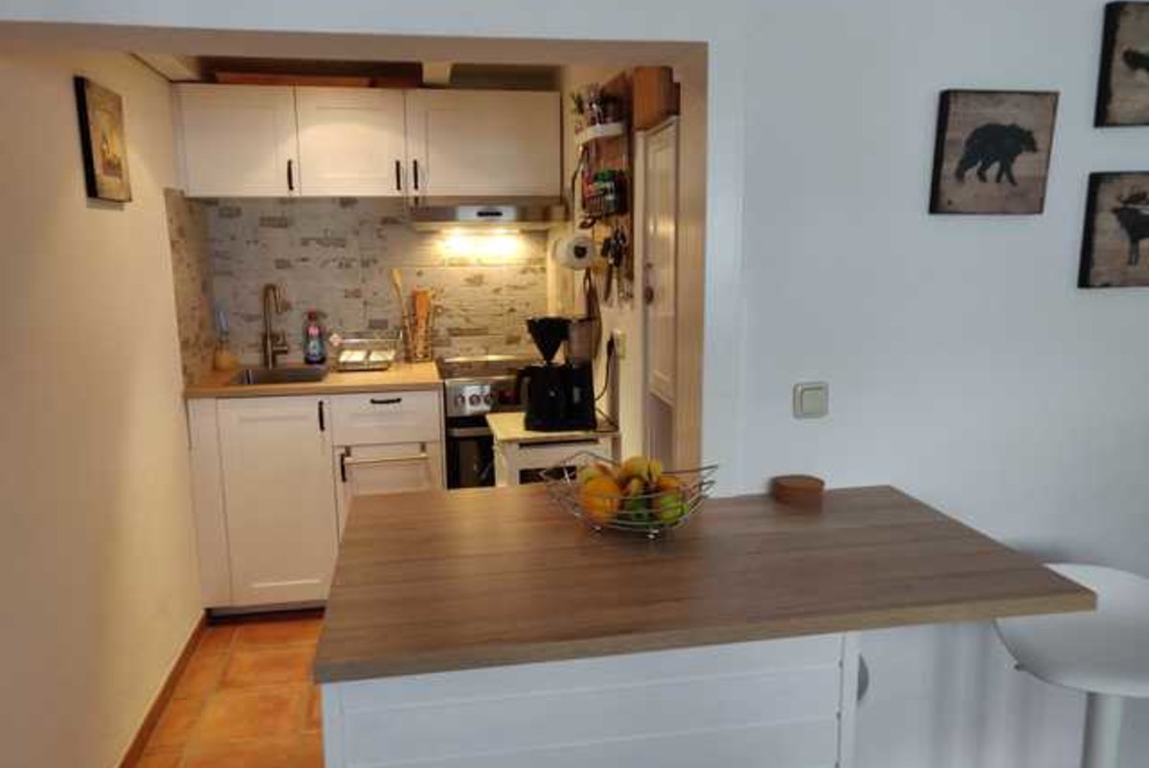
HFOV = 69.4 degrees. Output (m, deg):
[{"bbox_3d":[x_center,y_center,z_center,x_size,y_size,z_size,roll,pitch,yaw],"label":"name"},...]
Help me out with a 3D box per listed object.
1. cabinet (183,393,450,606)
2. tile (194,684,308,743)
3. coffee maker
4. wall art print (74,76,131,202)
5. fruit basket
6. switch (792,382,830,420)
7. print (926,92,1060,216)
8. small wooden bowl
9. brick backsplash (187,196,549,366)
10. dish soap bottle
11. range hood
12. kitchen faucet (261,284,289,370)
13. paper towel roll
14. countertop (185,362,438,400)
[{"bbox_3d":[-0.997,0.389,3.407,0.905,0.800,0.610,-2,10,-10],"label":"cabinet"},{"bbox_3d":[-0.998,1.028,2.595,0.290,0.015,0.290,-2,10,-10],"label":"tile"},{"bbox_3d":[-0.051,-0.039,2.595,0.250,0.340,0.180,-2,10,-10],"label":"coffee maker"},{"bbox_3d":[-1.283,-0.656,2.267,0.025,0.300,0.270,-2,10,-10],"label":"wall art print"},{"bbox_3d":[0.104,0.219,1.585,0.330,0.126,0.310,-2,10,-10],"label":"fruit basket"},{"bbox_3d":[0.511,0.035,1.791,0.080,0.080,0.014,-2,10,-10],"label":"switch"},{"bbox_3d":[0.885,-0.485,1.753,0.253,0.252,0.037,-2,10,-10],"label":"print"},{"bbox_3d":[0.473,0.229,1.762,0.114,0.042,0.114,0,10,0],"label":"small wooden bowl"},{"bbox_3d":[-0.821,-0.444,3.612,1.430,0.710,0.020,-2,10,-10],"label":"brick backsplash"},{"bbox_3d":[-1.116,-0.200,3.557,0.077,0.238,0.050,-2,10,-10],"label":"dish soap bottle"},{"bbox_3d":[-0.365,-0.687,3.399,0.600,0.140,0.490,-2,10,-10],"label":"range hood"},{"bbox_3d":[-1.226,-0.236,3.428,0.100,0.350,0.215,-6,11,-30],"label":"kitchen faucet"},{"bbox_3d":[0.001,-0.432,2.722,0.108,0.108,0.220,-2,10,-10],"label":"paper towel roll"},{"bbox_3d":[-1.005,-0.024,3.333,0.920,0.040,0.610,-2,10,-10],"label":"countertop"}]

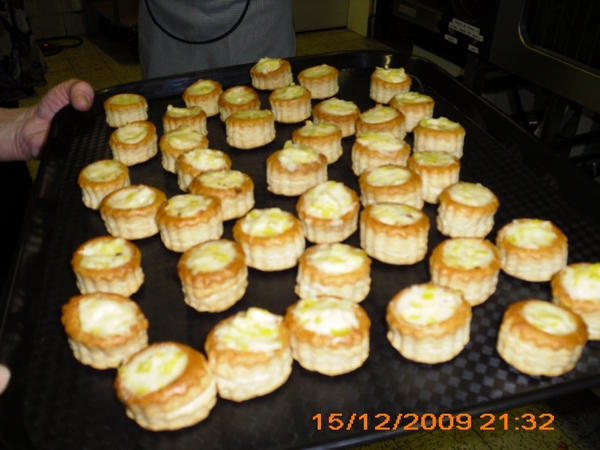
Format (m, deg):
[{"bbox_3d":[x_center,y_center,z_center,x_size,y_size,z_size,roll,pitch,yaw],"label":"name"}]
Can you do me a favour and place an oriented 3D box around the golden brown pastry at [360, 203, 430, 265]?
[{"bbox_3d":[0.067,0.006,0.438,0.046,0.024,0.046,-5,31,0],"label":"golden brown pastry"}]

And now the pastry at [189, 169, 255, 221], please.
[{"bbox_3d":[-0.057,-0.023,0.466,0.047,0.021,0.047,-3,31,0],"label":"pastry"}]

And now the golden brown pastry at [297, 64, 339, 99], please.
[{"bbox_3d":[0.022,-0.157,0.685,0.044,0.023,0.044,-3,32,2],"label":"golden brown pastry"}]

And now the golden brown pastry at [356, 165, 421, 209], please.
[{"bbox_3d":[0.071,-0.025,0.485,0.047,0.025,0.047,-5,31,0],"label":"golden brown pastry"}]

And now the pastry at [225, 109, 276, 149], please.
[{"bbox_3d":[-0.049,-0.096,0.624,0.045,0.024,0.045,-5,31,0],"label":"pastry"}]

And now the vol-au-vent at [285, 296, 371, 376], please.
[{"bbox_3d":[0.016,0.059,0.341,0.046,0.021,0.046,-3,32,2],"label":"vol-au-vent"}]

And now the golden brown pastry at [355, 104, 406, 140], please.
[{"bbox_3d":[0.073,-0.090,0.563,0.044,0.022,0.044,-3,31,0],"label":"golden brown pastry"}]

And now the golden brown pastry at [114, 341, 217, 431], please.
[{"bbox_3d":[-0.071,0.083,0.333,0.051,0.022,0.051,-11,32,-15],"label":"golden brown pastry"}]

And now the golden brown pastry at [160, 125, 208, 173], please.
[{"bbox_3d":[-0.102,-0.066,0.552,0.042,0.023,0.042,-3,32,2],"label":"golden brown pastry"}]

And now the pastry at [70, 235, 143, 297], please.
[{"bbox_3d":[-0.119,0.025,0.392,0.042,0.021,0.042,-3,31,0],"label":"pastry"}]

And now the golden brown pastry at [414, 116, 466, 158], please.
[{"bbox_3d":[0.132,-0.084,0.592,0.047,0.026,0.047,5,32,12],"label":"golden brown pastry"}]

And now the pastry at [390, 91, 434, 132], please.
[{"bbox_3d":[0.111,-0.112,0.616,0.044,0.025,0.044,-5,31,0],"label":"pastry"}]

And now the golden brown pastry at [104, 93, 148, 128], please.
[{"bbox_3d":[-0.173,-0.116,0.626,0.041,0.022,0.041,-3,31,0],"label":"golden brown pastry"}]

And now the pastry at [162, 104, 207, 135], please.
[{"bbox_3d":[-0.107,-0.094,0.585,0.041,0.022,0.041,-3,31,0],"label":"pastry"}]

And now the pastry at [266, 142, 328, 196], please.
[{"bbox_3d":[-0.002,-0.049,0.543,0.052,0.028,0.052,-3,31,0],"label":"pastry"}]

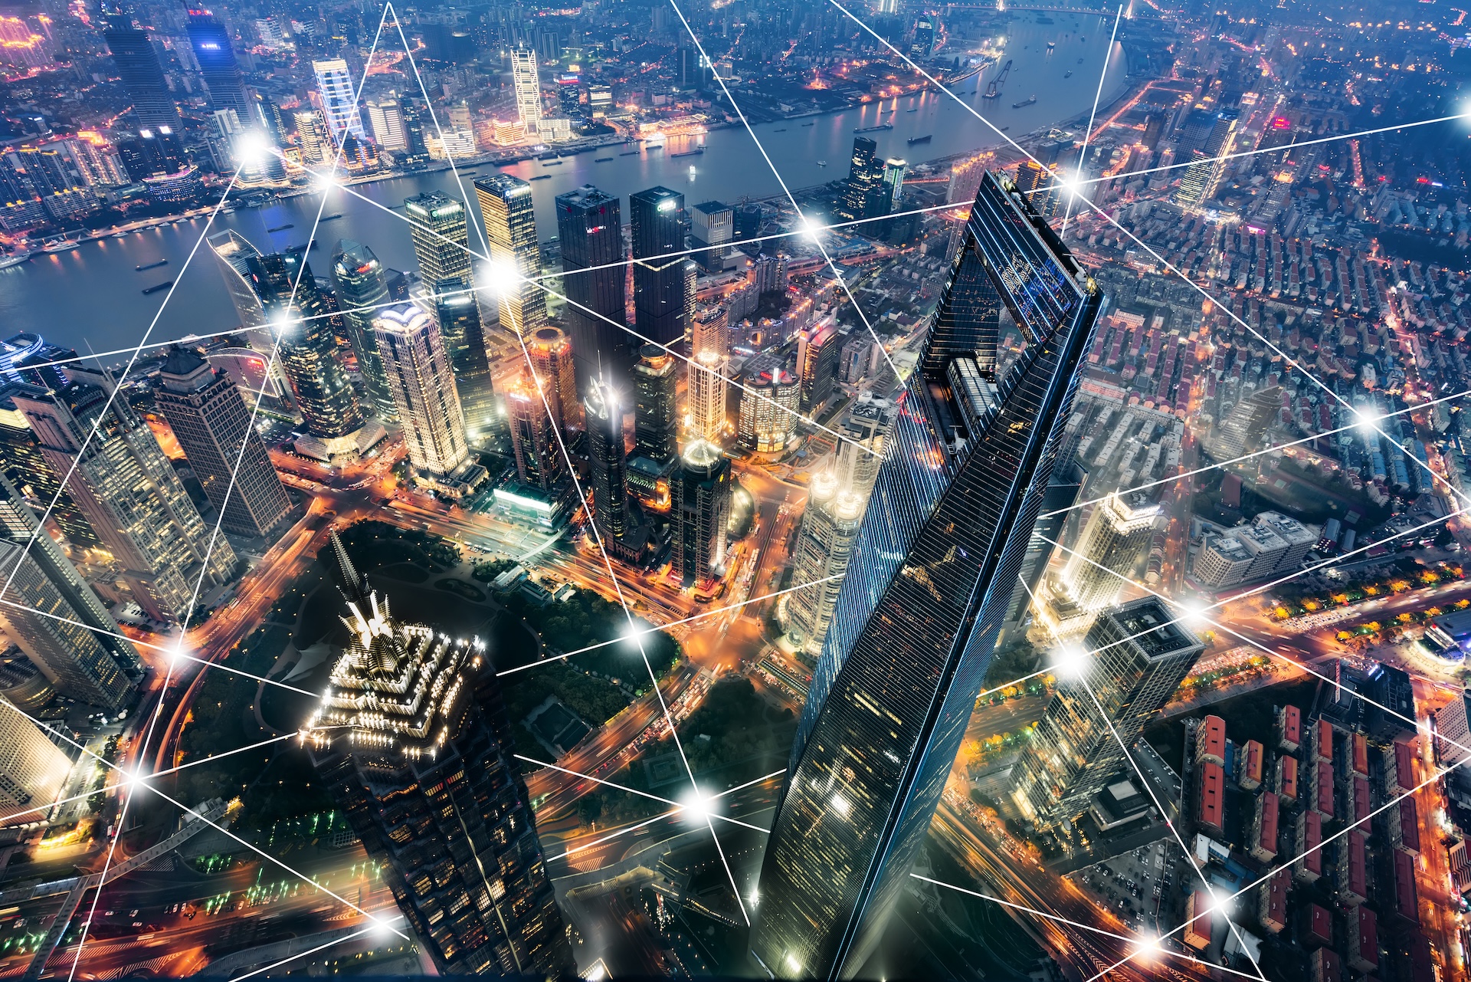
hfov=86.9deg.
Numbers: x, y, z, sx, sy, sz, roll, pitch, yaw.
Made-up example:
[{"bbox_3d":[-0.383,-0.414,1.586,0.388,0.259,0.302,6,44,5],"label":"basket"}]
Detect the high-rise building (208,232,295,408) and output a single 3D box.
[{"bbox_3d":[-508.420,-174.580,858.690,62.000,217.000,34.000,23,45,21],"label":"high-rise building"}]

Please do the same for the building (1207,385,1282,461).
[{"bbox_3d":[618.300,-83.500,935.400,45.000,74.000,29.000,-22,47,-26],"label":"building"}]

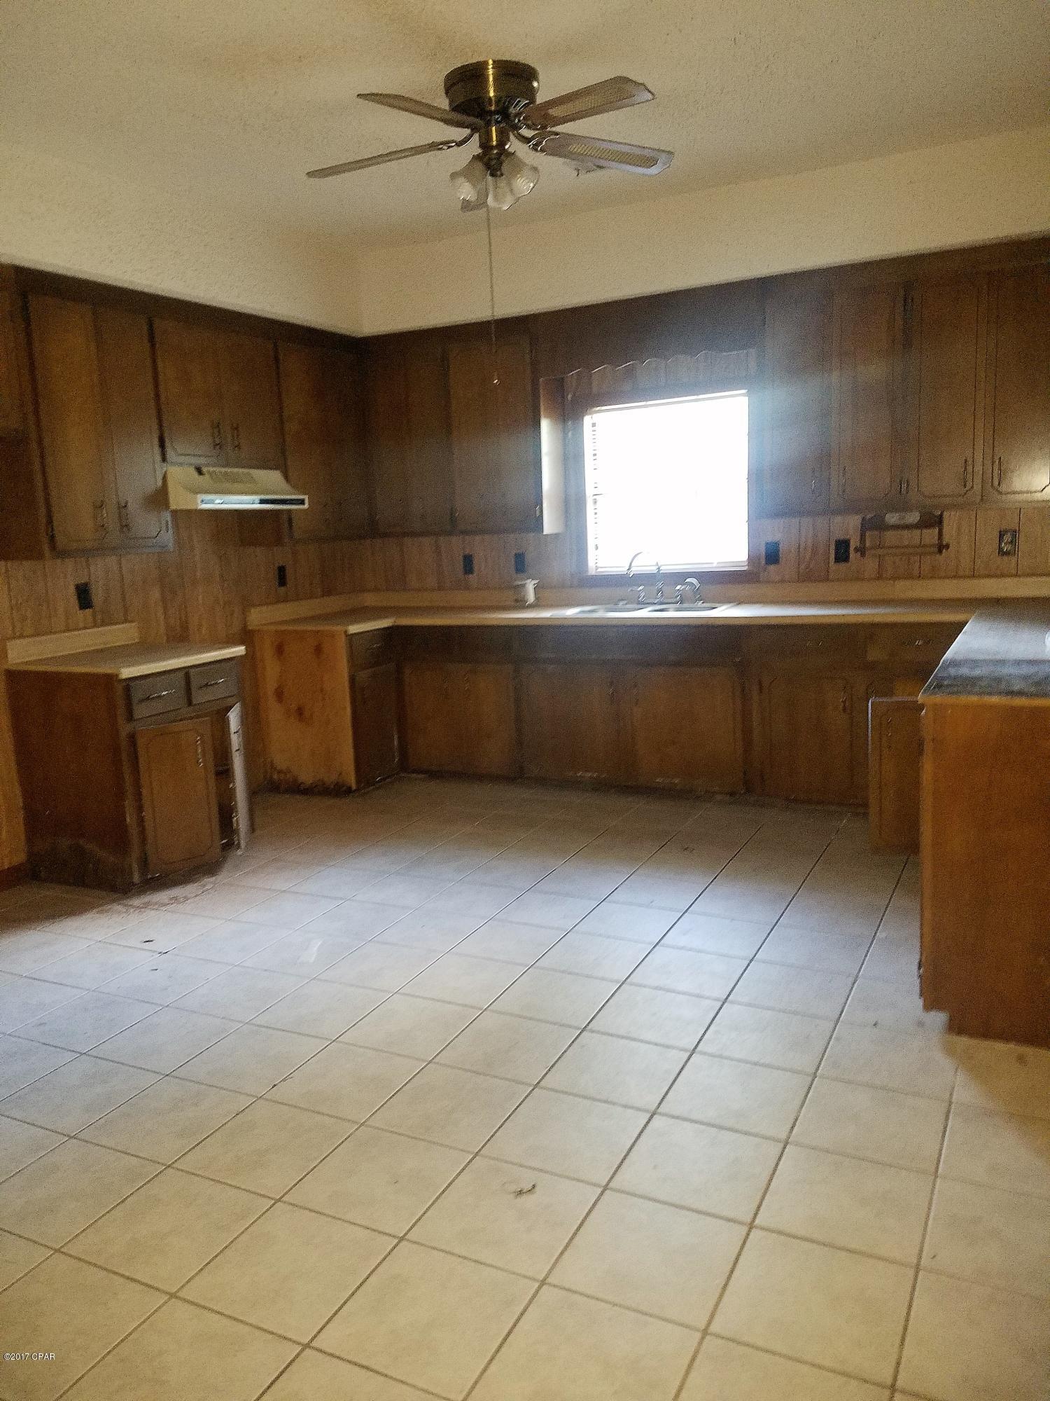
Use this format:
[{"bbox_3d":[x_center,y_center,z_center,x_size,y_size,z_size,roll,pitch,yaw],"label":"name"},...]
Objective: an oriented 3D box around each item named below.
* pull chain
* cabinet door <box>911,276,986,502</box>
[{"bbox_3d":[-0.110,-1.397,3.593,0.012,0.629,0.012,3,11,28],"label":"pull chain"},{"bbox_3d":[1.847,-1.338,4.594,0.306,0.925,0.020,3,11,28],"label":"cabinet door"}]

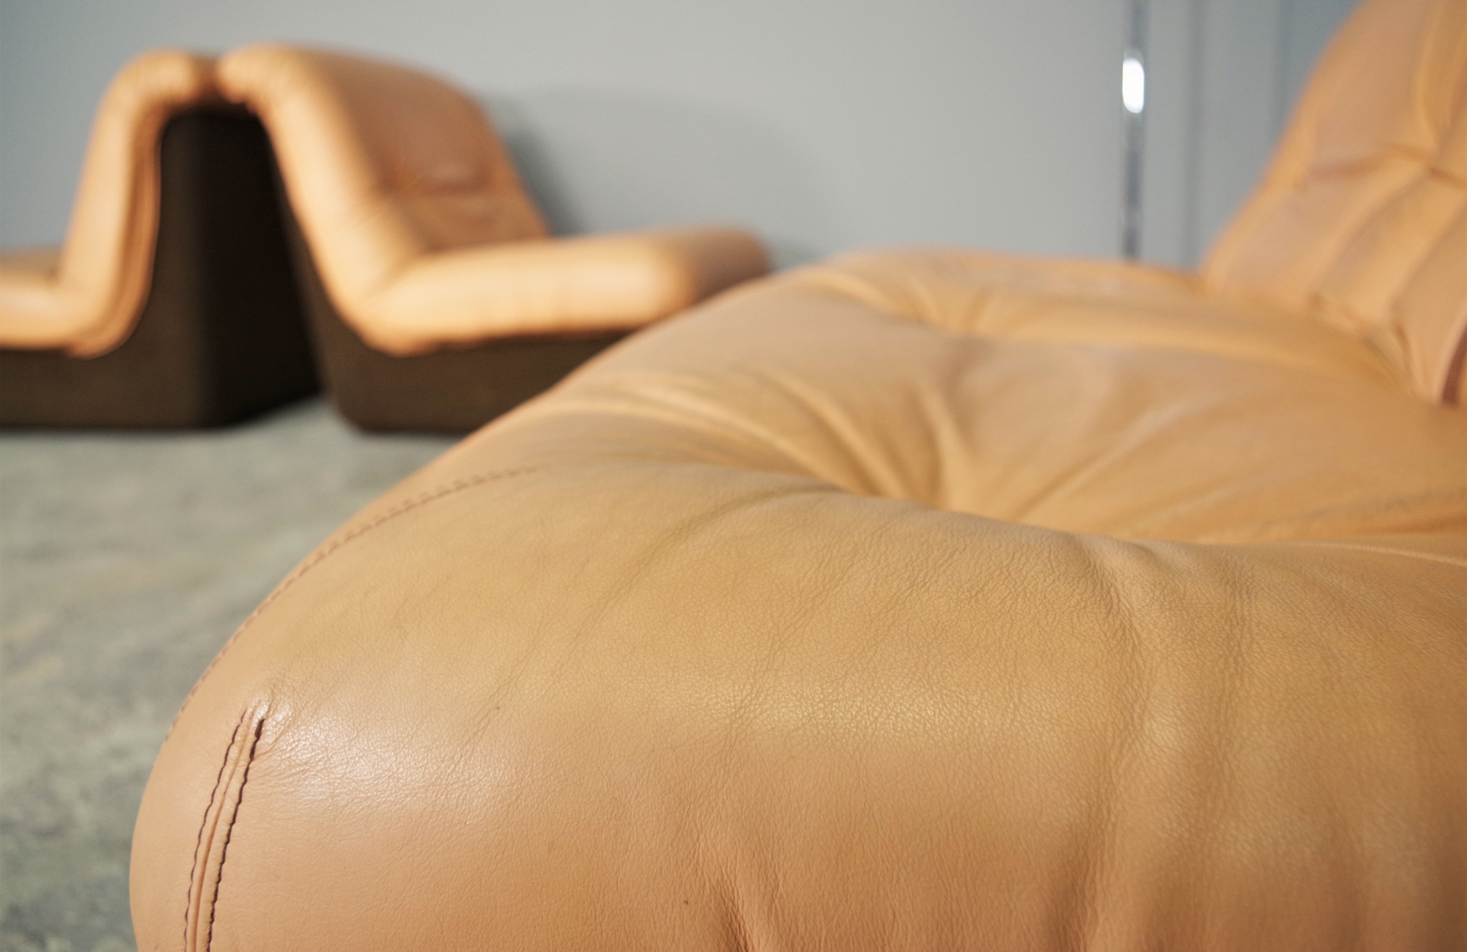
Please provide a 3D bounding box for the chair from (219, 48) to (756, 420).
[{"bbox_3d":[-0.406,-0.499,2.276,0.900,0.700,0.720,2,15,13],"label":"chair"}]

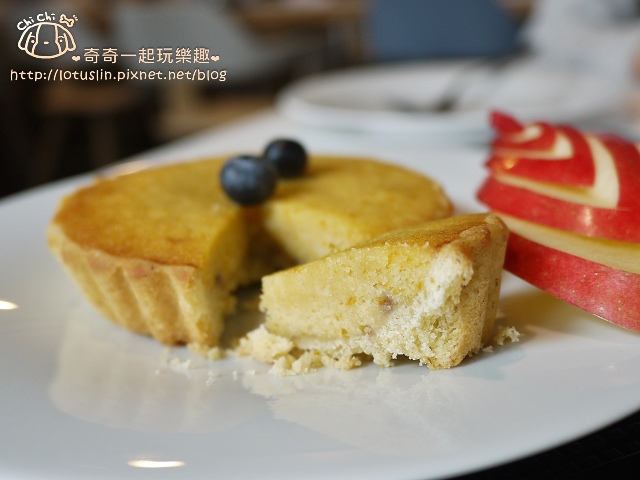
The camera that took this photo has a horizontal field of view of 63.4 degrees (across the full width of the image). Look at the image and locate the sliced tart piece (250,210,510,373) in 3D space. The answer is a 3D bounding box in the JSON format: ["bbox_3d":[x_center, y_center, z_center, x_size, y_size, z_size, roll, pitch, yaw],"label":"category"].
[{"bbox_3d":[0.013,0.010,0.112,0.055,0.024,0.024,-2,21,-5],"label":"sliced tart piece"}]

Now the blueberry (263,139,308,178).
[{"bbox_3d":[-0.010,-0.025,0.158,0.014,0.012,0.014,0,21,0],"label":"blueberry"}]

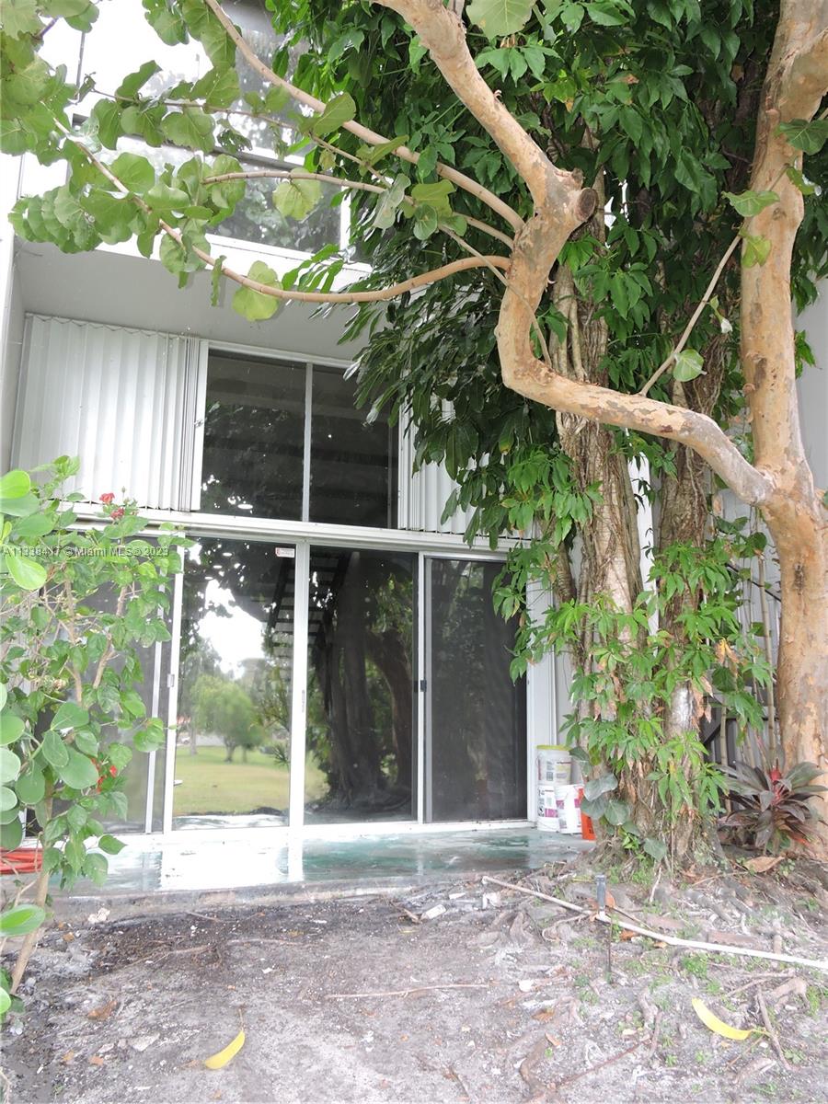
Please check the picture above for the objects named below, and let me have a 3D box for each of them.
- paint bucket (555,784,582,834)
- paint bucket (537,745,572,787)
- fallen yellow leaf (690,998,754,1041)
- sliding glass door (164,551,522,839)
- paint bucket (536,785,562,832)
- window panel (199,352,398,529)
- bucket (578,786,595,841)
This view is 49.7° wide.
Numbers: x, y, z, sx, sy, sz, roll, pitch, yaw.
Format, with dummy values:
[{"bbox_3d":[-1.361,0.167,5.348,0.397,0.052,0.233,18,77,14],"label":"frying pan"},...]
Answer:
[{"bbox_3d":[1.289,2.071,7.199,0.290,0.370,0.290,0,-11,0],"label":"paint bucket"},{"bbox_3d":[1.168,1.774,7.458,0.290,0.325,0.290,0,-11,0],"label":"paint bucket"},{"bbox_3d":[1.080,1.644,3.148,0.090,0.050,0.241,9,-14,-39],"label":"fallen yellow leaf"},{"bbox_3d":[-0.426,1.081,7.249,2.954,2.284,0.110,4,-11,-18],"label":"sliding glass door"},{"bbox_3d":[1.165,2.108,7.394,0.285,0.365,0.285,0,-11,0],"label":"paint bucket"},{"bbox_3d":[-0.910,-0.941,7.470,1.674,1.431,0.090,4,-11,-18],"label":"window panel"},{"bbox_3d":[1.427,2.017,6.901,0.290,0.370,0.290,4,-11,-18],"label":"bucket"}]

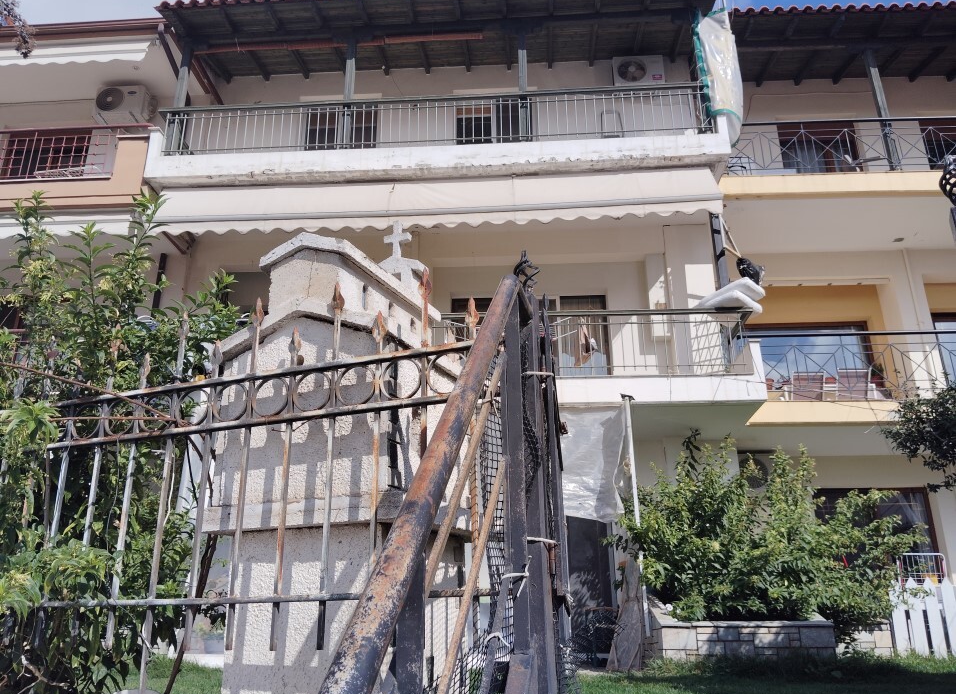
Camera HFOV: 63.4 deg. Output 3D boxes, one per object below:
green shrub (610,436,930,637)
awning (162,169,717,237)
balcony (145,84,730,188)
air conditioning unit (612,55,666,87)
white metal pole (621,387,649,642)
[{"bbox_3d":[2.926,1.905,7.874,2.850,1.950,1.900,-2,-19,4],"label":"green shrub"},{"bbox_3d":[-0.539,-1.815,9.870,7.000,0.790,0.650,-2,-19,4],"label":"awning"},{"bbox_3d":[-0.517,-2.457,10.896,7.440,1.090,2.000,-2,-19,4],"label":"balcony"},{"bbox_3d":[2.519,-4.249,12.167,0.790,0.540,0.290,-2,-19,4],"label":"air conditioning unit"},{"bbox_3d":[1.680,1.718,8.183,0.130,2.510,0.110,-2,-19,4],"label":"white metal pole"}]

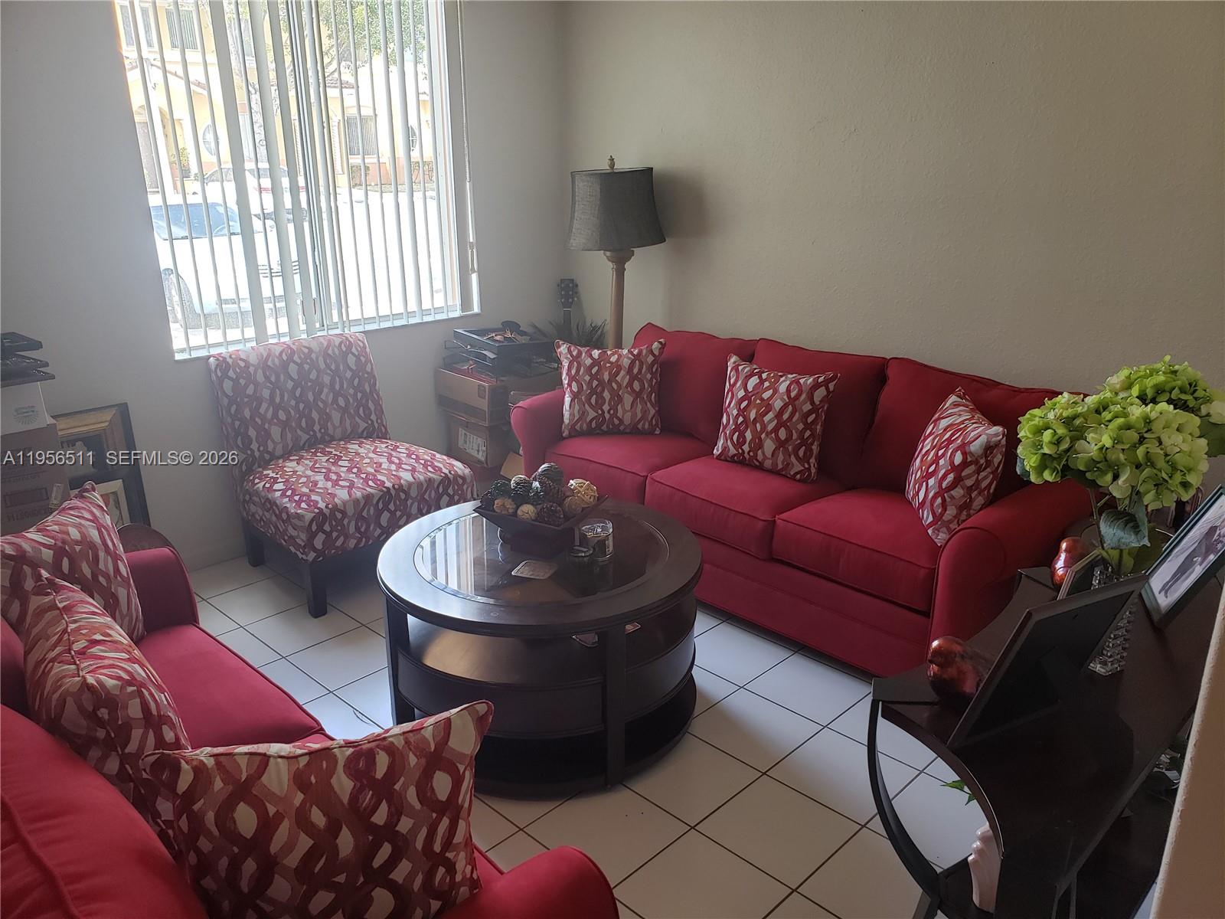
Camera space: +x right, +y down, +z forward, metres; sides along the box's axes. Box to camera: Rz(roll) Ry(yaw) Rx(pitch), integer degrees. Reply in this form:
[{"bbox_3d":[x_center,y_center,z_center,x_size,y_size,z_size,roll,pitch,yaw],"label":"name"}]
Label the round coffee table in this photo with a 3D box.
[{"bbox_3d":[-0.211,0.504,2.783,0.952,0.503,0.952,0,18,-1],"label":"round coffee table"}]

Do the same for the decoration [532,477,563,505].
[{"bbox_3d":[-0.190,0.097,2.731,0.088,0.085,0.085,9,20,27],"label":"decoration"}]

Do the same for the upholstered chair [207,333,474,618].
[{"bbox_3d":[-1.048,0.018,3.693,0.692,0.878,0.726,-14,23,-38],"label":"upholstered chair"}]

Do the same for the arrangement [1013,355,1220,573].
[{"bbox_3d":[0.852,0.009,1.545,0.320,0.336,0.299,10,20,29],"label":"arrangement"}]

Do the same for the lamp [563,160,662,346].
[{"bbox_3d":[0.005,-0.605,4.428,0.454,1.623,0.454,0,18,-1],"label":"lamp"}]

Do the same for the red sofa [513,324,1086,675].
[{"bbox_3d":[0.659,0.064,3.551,2.098,0.878,0.952,16,24,42],"label":"red sofa"}]

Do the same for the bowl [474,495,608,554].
[{"bbox_3d":[-0.206,0.190,2.724,0.299,0.131,0.299,9,20,27],"label":"bowl"}]

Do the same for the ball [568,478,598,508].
[{"bbox_3d":[-0.086,0.099,2.725,0.085,0.085,0.085,0,18,0],"label":"ball"}]

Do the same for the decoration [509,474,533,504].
[{"bbox_3d":[-0.275,0.090,2.762,0.075,0.082,0.075,0,18,0],"label":"decoration"}]

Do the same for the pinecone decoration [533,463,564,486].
[{"bbox_3d":[-0.189,0.055,2.797,0.085,0.082,0.085,0,18,0],"label":"pinecone decoration"}]

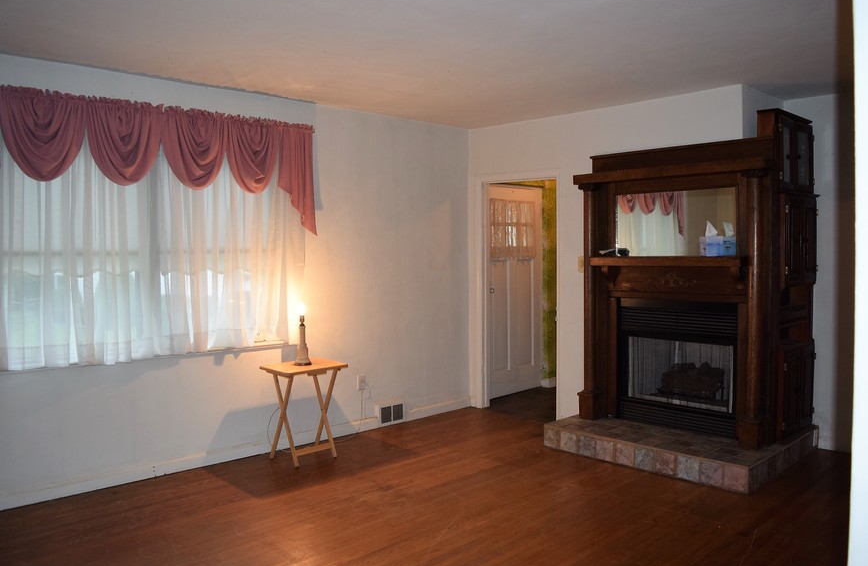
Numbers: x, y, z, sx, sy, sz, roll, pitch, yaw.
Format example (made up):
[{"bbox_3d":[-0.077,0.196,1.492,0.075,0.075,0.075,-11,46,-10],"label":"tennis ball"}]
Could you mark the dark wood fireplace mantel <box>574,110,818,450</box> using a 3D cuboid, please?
[{"bbox_3d":[1.883,-0.044,4.766,0.970,2.140,1.385,-3,4,-44],"label":"dark wood fireplace mantel"}]

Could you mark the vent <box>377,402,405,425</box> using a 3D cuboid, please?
[{"bbox_3d":[-0.357,1.089,5.429,0.270,0.175,0.050,-3,4,-43],"label":"vent"}]

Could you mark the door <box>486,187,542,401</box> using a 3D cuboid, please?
[{"bbox_3d":[0.807,0.080,6.549,0.899,2.060,0.045,-3,4,-43],"label":"door"}]

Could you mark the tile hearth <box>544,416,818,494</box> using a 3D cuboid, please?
[{"bbox_3d":[1.777,1.109,4.721,1.275,0.158,1.430,-3,4,-44],"label":"tile hearth"}]

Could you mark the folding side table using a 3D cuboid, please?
[{"bbox_3d":[-0.902,0.899,4.547,0.487,0.652,0.366,-3,4,-45],"label":"folding side table"}]

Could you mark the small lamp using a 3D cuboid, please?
[{"bbox_3d":[-0.917,0.349,4.555,0.120,0.445,0.120,-3,4,-45],"label":"small lamp"}]

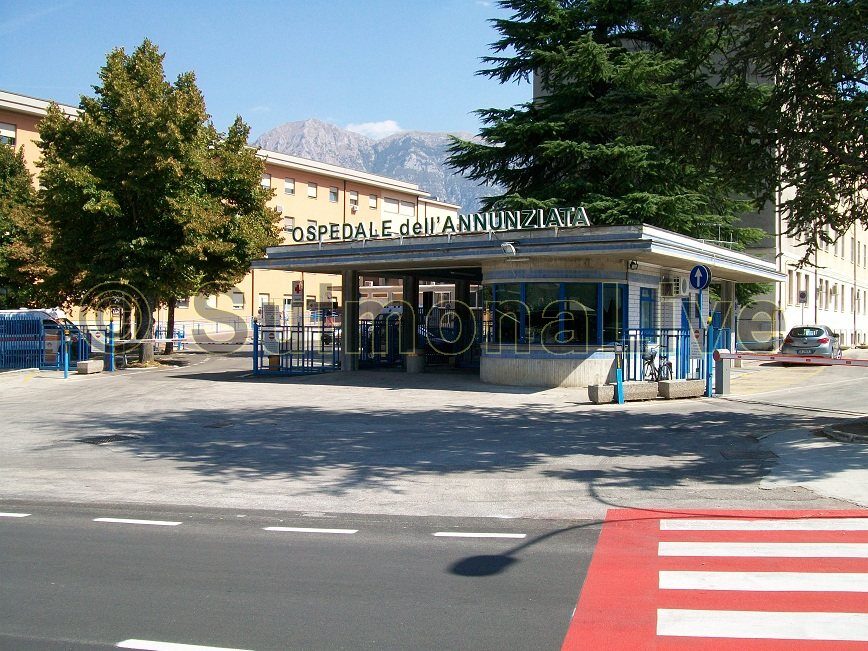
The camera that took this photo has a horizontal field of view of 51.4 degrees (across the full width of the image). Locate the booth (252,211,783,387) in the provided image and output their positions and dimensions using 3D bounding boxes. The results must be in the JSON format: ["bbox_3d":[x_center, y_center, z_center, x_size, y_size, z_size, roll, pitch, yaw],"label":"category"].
[{"bbox_3d":[4.200,-0.670,33.000,13.100,4.730,16.300,0,0,32],"label":"booth"}]

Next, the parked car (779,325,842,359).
[{"bbox_3d":[14.950,0.750,35.300,1.840,1.500,4.380,0,0,30],"label":"parked car"}]

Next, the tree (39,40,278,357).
[{"bbox_3d":[-10.900,-5.000,36.000,9.400,12.900,9.000,0,0,0],"label":"tree"}]

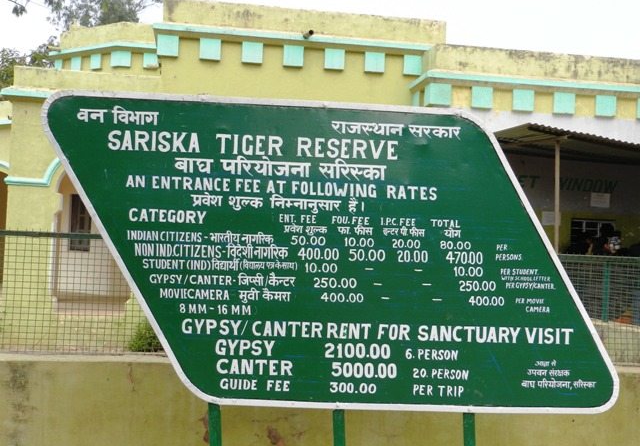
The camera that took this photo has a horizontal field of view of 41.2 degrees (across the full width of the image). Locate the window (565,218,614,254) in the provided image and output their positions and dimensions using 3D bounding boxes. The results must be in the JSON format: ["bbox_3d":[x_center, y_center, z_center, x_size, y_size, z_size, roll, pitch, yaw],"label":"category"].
[{"bbox_3d":[3.973,0.211,12.400,0.690,0.560,0.120,3,-3,-8],"label":"window"}]

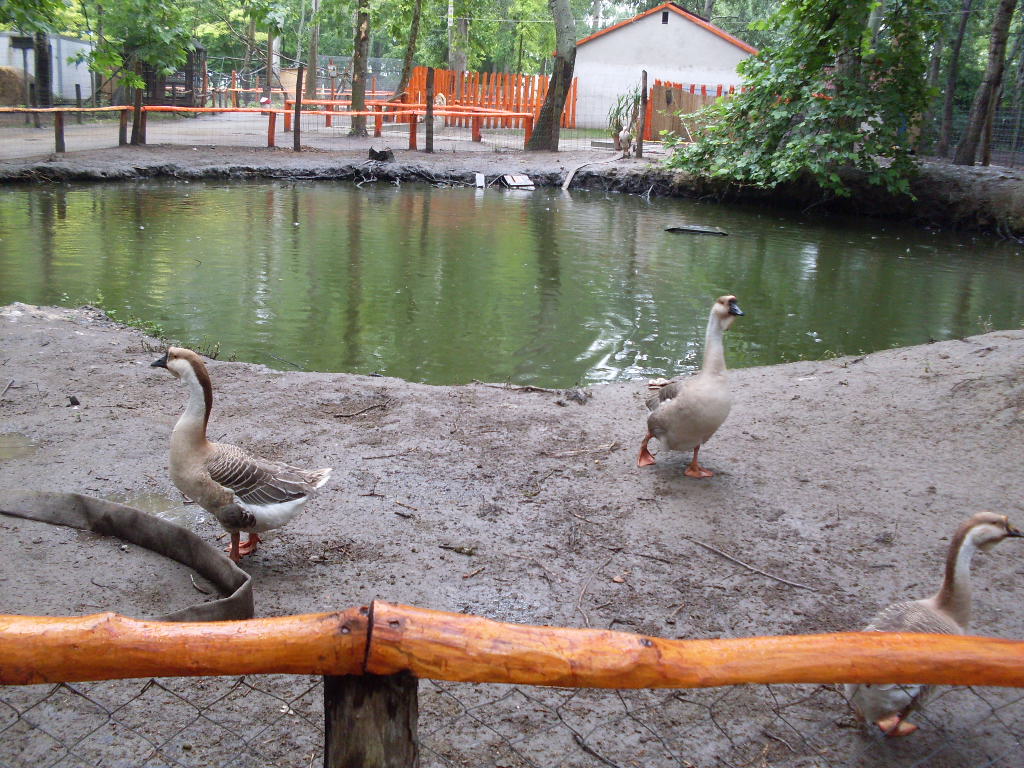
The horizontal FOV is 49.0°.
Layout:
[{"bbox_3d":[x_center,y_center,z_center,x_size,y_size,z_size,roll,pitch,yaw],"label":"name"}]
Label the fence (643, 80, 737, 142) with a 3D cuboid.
[{"bbox_3d":[4.442,-6.719,27.664,2.478,1.496,0.120,1,15,0],"label":"fence"}]

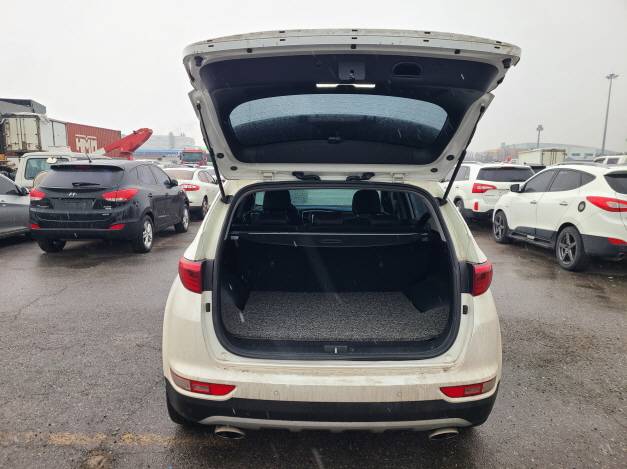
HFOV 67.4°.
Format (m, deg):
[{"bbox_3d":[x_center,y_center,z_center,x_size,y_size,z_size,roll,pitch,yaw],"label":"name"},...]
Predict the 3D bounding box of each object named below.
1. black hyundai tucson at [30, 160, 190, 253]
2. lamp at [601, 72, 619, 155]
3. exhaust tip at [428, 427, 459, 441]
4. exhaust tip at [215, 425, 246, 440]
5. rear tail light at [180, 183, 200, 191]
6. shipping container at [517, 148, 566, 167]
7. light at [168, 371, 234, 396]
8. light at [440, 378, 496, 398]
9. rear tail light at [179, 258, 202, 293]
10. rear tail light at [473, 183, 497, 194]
[{"bbox_3d":[-3.863,-0.677,9.608,1.820,1.660,4.410,0,8,-1],"label":"black hyundai tucson"},{"bbox_3d":[54.799,-20.375,87.883,2.400,18.660,2.400,1,8,0],"label":"lamp"},{"bbox_3d":[0.620,0.961,2.309,0.145,0.070,0.120,1,8,0],"label":"exhaust tip"},{"bbox_3d":[-0.405,0.952,2.305,0.145,0.070,0.120,1,8,0],"label":"exhaust tip"},{"bbox_3d":[-3.504,-1.351,13.271,0.480,0.200,0.280,1,8,0],"label":"rear tail light"},{"bbox_3d":[22.123,-7.029,46.138,2.300,2.350,5.400,1,8,0],"label":"shipping container"},{"bbox_3d":[-0.527,0.698,2.237,0.326,0.090,0.180,1,8,0],"label":"light"},{"bbox_3d":[0.747,0.710,2.241,0.326,0.090,0.180,1,8,0],"label":"light"},{"bbox_3d":[-0.606,0.207,2.326,0.160,0.155,0.200,1,8,0],"label":"rear tail light"},{"bbox_3d":[4.129,-1.139,11.472,0.550,0.260,0.280,1,8,0],"label":"rear tail light"}]

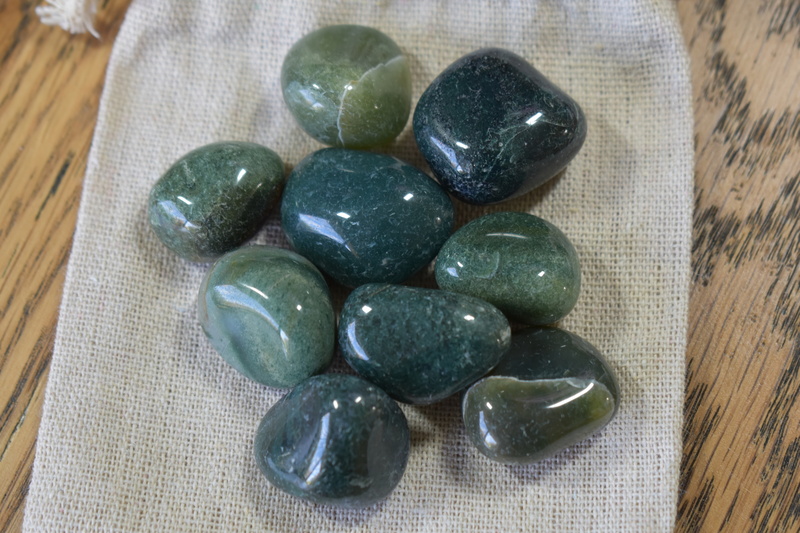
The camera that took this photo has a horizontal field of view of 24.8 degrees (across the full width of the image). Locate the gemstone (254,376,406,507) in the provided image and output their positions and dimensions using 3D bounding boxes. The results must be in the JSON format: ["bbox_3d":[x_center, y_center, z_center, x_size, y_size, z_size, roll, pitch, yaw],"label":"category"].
[{"bbox_3d":[-0.011,0.027,0.287,0.025,0.019,0.021,10,68,4],"label":"gemstone"}]

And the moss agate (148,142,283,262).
[{"bbox_3d":[-0.030,-0.011,0.305,0.024,0.015,0.018,-36,72,-13],"label":"moss agate"}]

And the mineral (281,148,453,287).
[{"bbox_3d":[-0.006,-0.008,0.301,0.029,0.019,0.024,14,69,6],"label":"mineral"}]

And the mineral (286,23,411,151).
[{"bbox_3d":[-0.009,-0.031,0.311,0.021,0.018,0.025,-43,74,-15],"label":"mineral"}]

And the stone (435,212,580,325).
[{"bbox_3d":[0.018,0.000,0.300,0.024,0.015,0.019,14,69,6],"label":"stone"}]

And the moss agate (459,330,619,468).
[{"bbox_3d":[0.022,0.021,0.291,0.025,0.017,0.021,-25,70,-10],"label":"moss agate"}]

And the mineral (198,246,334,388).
[{"bbox_3d":[-0.021,0.008,0.296,0.020,0.017,0.026,-37,73,-14],"label":"mineral"}]

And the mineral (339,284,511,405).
[{"bbox_3d":[0.004,0.012,0.294,0.028,0.017,0.019,4,68,2],"label":"mineral"}]

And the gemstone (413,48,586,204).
[{"bbox_3d":[0.016,-0.023,0.306,0.028,0.021,0.026,16,69,6],"label":"gemstone"}]

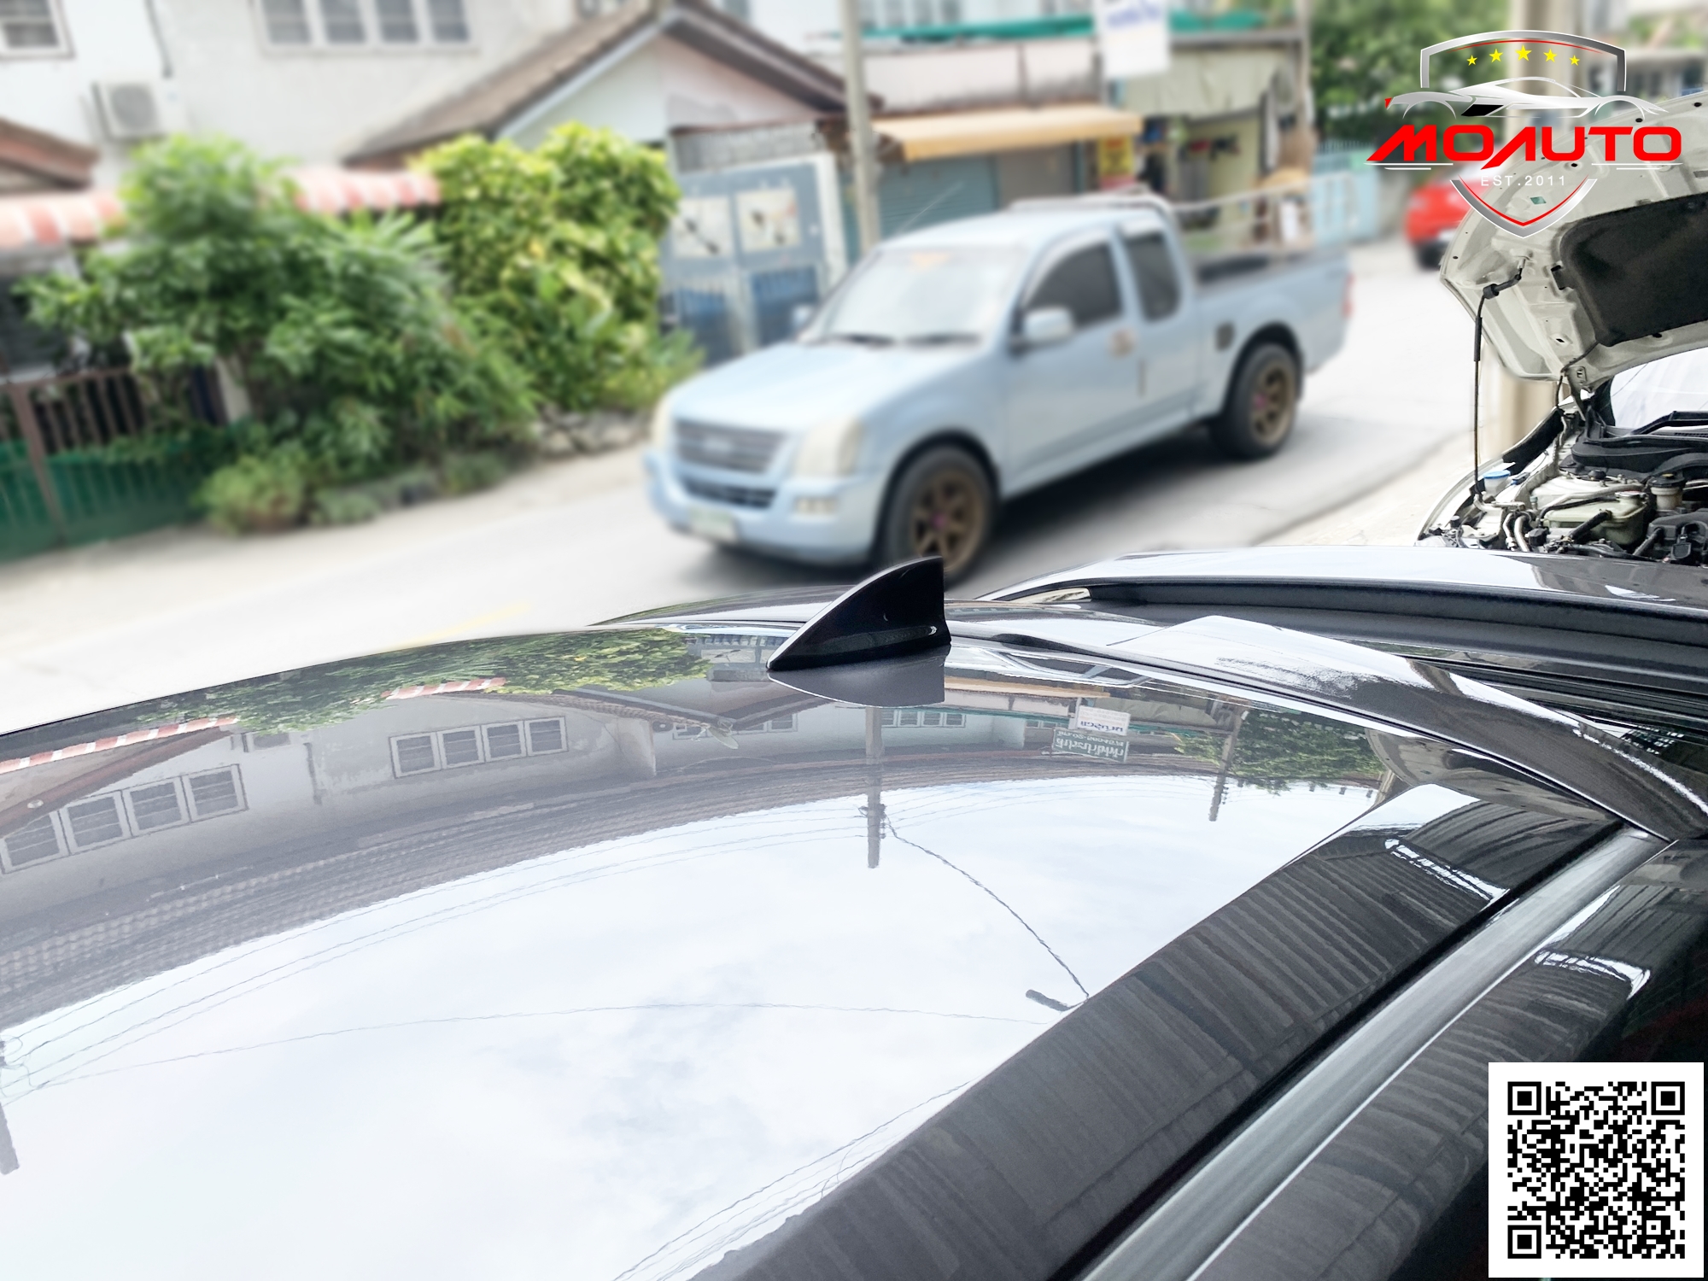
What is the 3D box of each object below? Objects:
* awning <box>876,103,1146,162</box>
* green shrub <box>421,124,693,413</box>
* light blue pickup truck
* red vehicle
[{"bbox_3d":[1.720,-5.660,14.184,4.150,0.420,0.720,-23,27,-39],"label":"awning"},{"bbox_3d":[-2.446,-2.994,10.518,2.050,2.250,1.700,-23,27,-39],"label":"green shrub"},{"bbox_3d":[1.032,-1.764,7.785,5.030,1.680,1.800,-23,27,-39],"label":"light blue pickup truck"},{"bbox_3d":[9.121,-5.847,16.942,4.200,1.500,1.740,-23,27,-39],"label":"red vehicle"}]

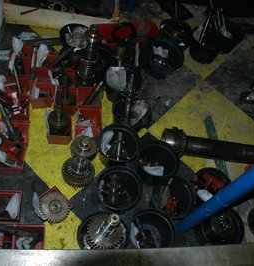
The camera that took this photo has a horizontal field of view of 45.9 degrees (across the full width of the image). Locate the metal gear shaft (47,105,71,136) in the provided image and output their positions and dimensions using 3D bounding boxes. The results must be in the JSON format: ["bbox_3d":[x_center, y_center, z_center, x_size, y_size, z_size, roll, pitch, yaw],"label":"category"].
[{"bbox_3d":[-0.321,-0.057,1.444,0.104,0.279,0.104,7,57,-12],"label":"metal gear shaft"}]

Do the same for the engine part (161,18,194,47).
[{"bbox_3d":[0.461,-0.960,2.953,0.300,0.220,0.300,4,60,-8],"label":"engine part"}]

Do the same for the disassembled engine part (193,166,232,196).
[{"bbox_3d":[0.391,0.286,1.497,0.193,0.152,0.193,7,57,-10],"label":"disassembled engine part"}]

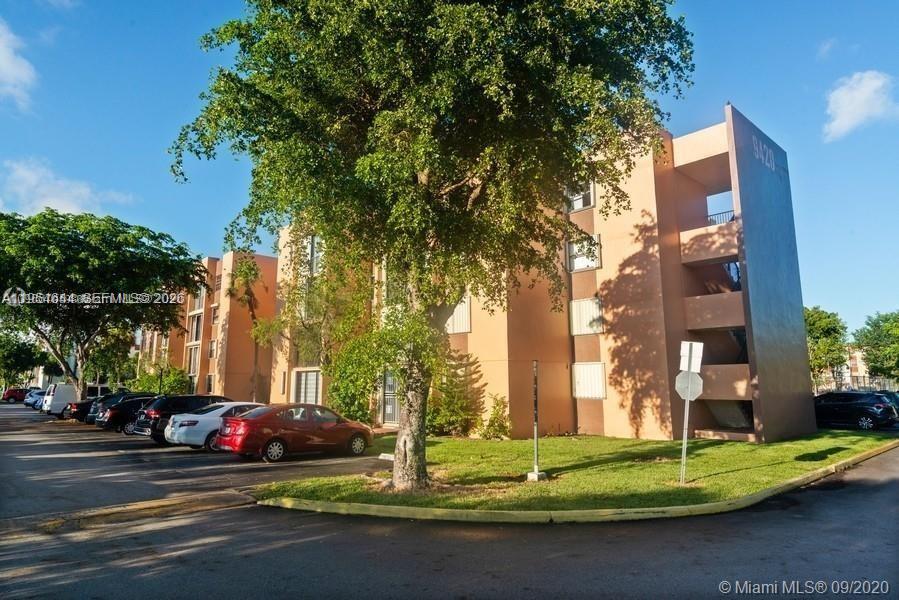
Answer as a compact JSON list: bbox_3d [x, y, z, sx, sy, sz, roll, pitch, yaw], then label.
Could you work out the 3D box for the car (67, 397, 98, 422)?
[{"bbox_3d":[-18.968,6.198,31.371,4.700,1.450,1.800,8,-12,-42],"label":"car"}]

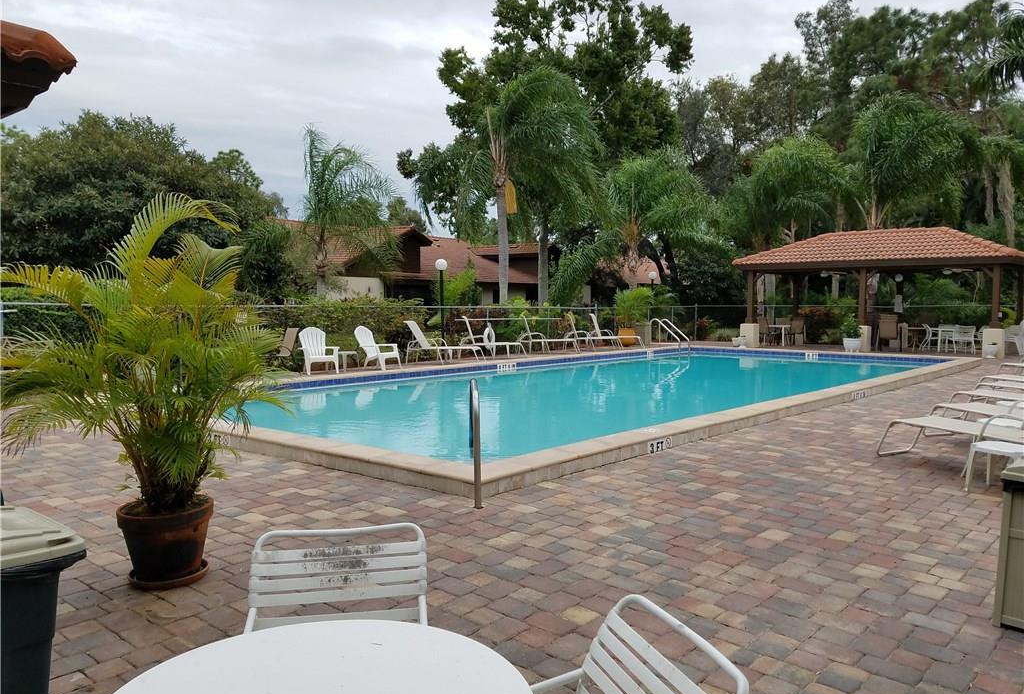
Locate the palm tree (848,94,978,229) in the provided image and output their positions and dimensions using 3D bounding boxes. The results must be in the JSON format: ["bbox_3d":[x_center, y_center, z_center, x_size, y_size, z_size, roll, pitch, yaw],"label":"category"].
[{"bbox_3d":[14.730,-4.812,28.500,4.500,9.100,4.500,0,3,0],"label":"palm tree"}]

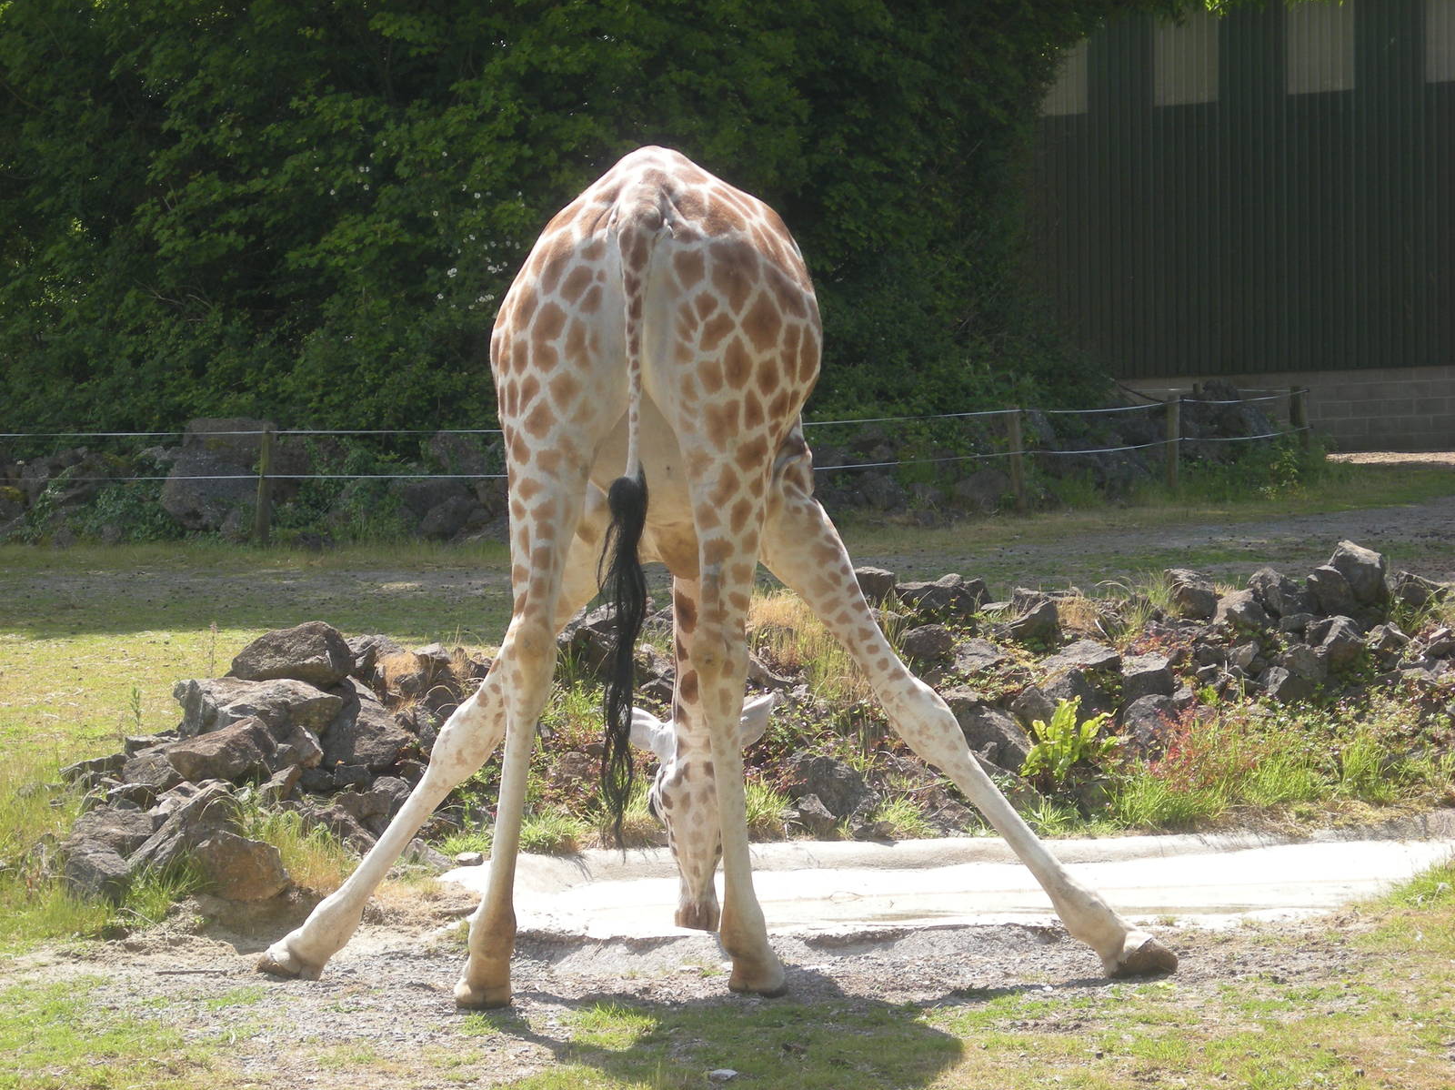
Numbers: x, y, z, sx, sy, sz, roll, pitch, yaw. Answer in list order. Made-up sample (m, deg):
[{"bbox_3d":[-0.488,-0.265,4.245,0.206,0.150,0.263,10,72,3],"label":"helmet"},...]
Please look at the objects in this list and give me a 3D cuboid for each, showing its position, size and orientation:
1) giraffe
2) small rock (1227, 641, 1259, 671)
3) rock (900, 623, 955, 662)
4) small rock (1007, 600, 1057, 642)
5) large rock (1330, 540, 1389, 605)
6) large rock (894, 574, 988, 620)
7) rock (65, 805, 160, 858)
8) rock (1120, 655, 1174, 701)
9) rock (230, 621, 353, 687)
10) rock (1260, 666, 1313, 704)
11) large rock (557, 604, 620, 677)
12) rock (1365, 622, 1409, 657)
[{"bbox_3d":[-0.040,0.070,13.100,2.650,2.420,2.500,0,-1,6],"label":"giraffe"},{"bbox_3d":[2.418,0.520,20.700,0.149,0.139,0.130,0,0,0],"label":"small rock"},{"bbox_3d":[0.950,0.466,20.900,0.258,0.183,0.210,0,-1,0],"label":"rock"},{"bbox_3d":[1.473,0.368,21.300,0.263,0.214,0.230,0,-1,0],"label":"small rock"},{"bbox_3d":[3.188,0.146,22.300,0.304,0.333,0.260,0,-1,0],"label":"large rock"},{"bbox_3d":[0.925,0.221,19.100,0.397,0.201,0.280,0,-1,0],"label":"large rock"},{"bbox_3d":[-2.204,1.025,15.800,0.342,0.191,0.280,0,-1,0],"label":"rock"},{"bbox_3d":[1.763,0.560,18.500,0.223,0.200,0.220,0,-1,0],"label":"rock"},{"bbox_3d":[-1.798,0.450,18.200,0.506,0.267,0.380,0,0,0],"label":"rock"},{"bbox_3d":[2.588,0.646,20.400,0.252,0.173,0.200,0,0,0],"label":"rock"},{"bbox_3d":[-0.560,0.398,18.200,0.308,0.304,0.280,0,-1,0],"label":"large rock"},{"bbox_3d":[3.122,0.449,20.900,0.210,0.161,0.170,0,0,0],"label":"rock"}]

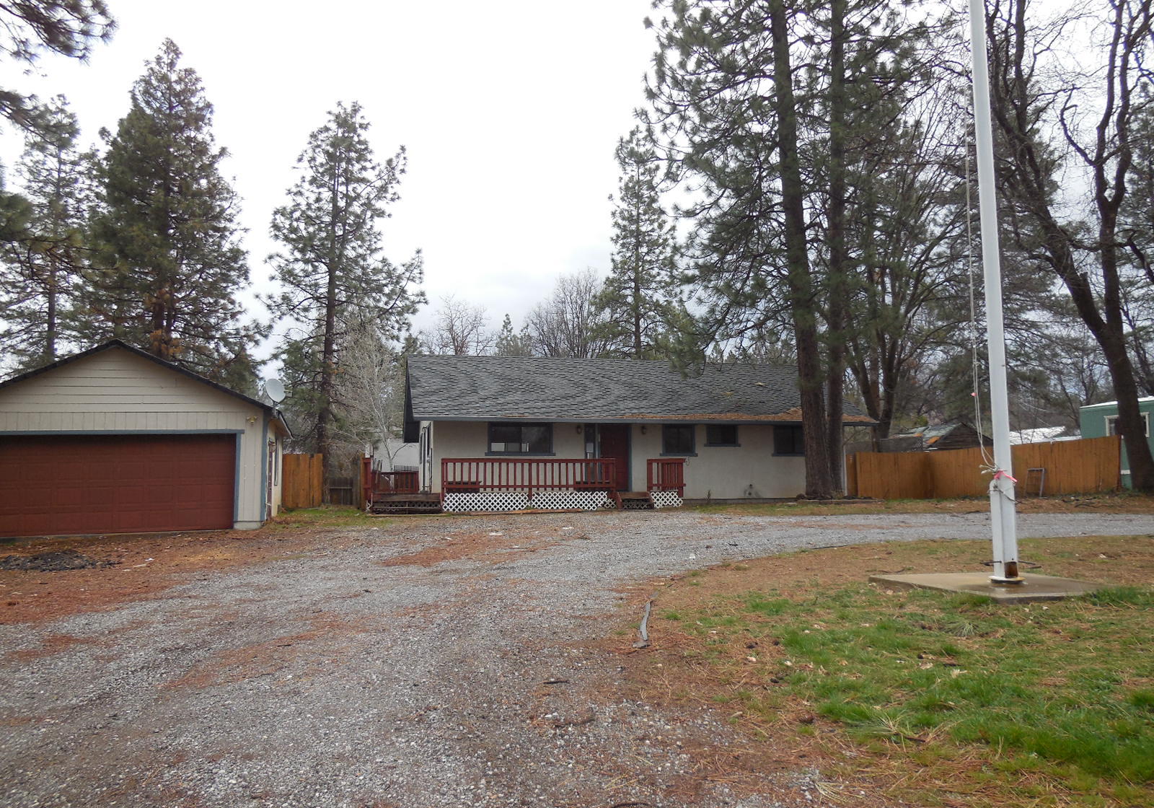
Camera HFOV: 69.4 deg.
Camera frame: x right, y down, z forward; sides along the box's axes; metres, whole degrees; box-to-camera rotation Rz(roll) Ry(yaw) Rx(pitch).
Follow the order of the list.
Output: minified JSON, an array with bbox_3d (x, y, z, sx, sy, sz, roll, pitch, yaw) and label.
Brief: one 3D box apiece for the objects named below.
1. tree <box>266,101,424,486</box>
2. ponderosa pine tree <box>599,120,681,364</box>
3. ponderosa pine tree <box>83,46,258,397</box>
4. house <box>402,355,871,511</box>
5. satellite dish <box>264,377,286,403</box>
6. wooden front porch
[{"bbox_3d":[-9.796,-4.538,35.671,6.626,17.575,6.626,1,-6,-13],"label":"tree"},{"bbox_3d":[3.421,-5.227,45.786,4.754,20.837,4.754,1,-6,-13],"label":"ponderosa pine tree"},{"bbox_3d":[-17.806,-6.119,36.847,7.828,21.090,7.828,1,-6,-13],"label":"ponderosa pine tree"},{"bbox_3d":[1.394,1.060,30.937,14.892,5.406,10.506,1,-6,-13],"label":"house"},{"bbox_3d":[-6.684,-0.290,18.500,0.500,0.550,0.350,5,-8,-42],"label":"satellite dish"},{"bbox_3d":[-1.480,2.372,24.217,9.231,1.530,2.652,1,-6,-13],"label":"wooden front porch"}]

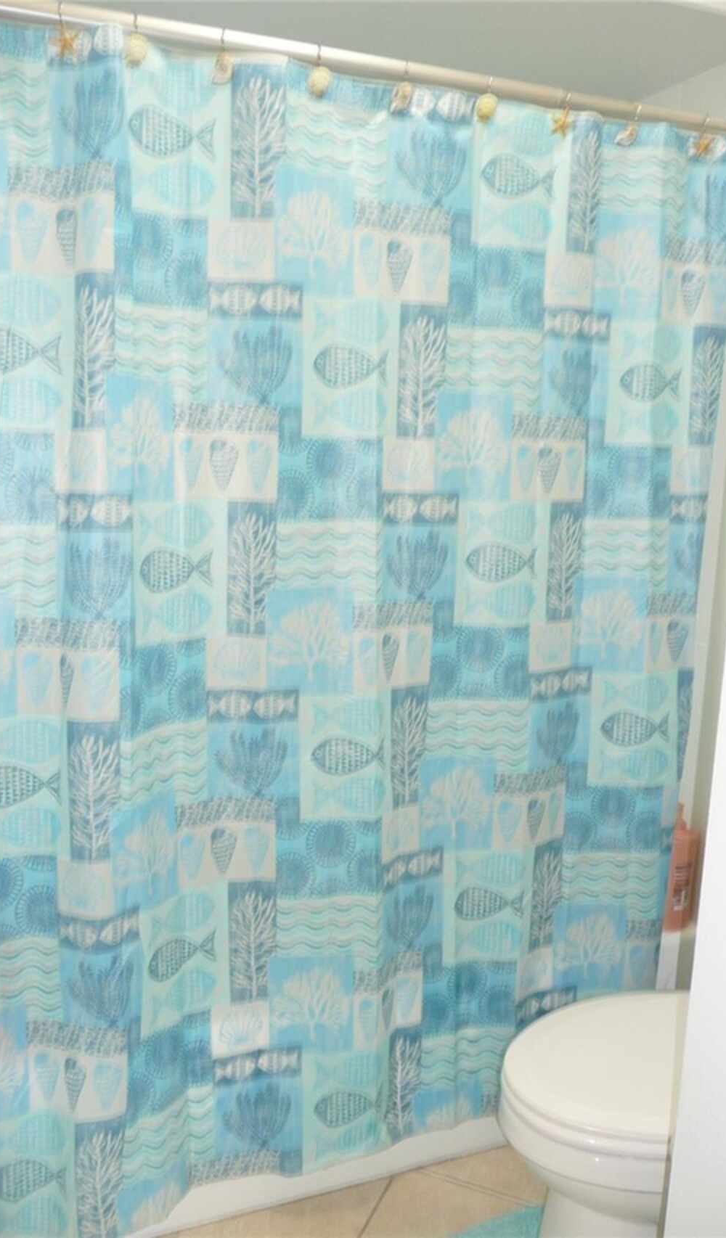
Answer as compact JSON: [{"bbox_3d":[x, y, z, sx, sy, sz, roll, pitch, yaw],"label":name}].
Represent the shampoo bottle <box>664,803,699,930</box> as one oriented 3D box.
[{"bbox_3d":[0.680,0.533,2.172,0.095,0.275,0.075,-2,12,-17],"label":"shampoo bottle"}]

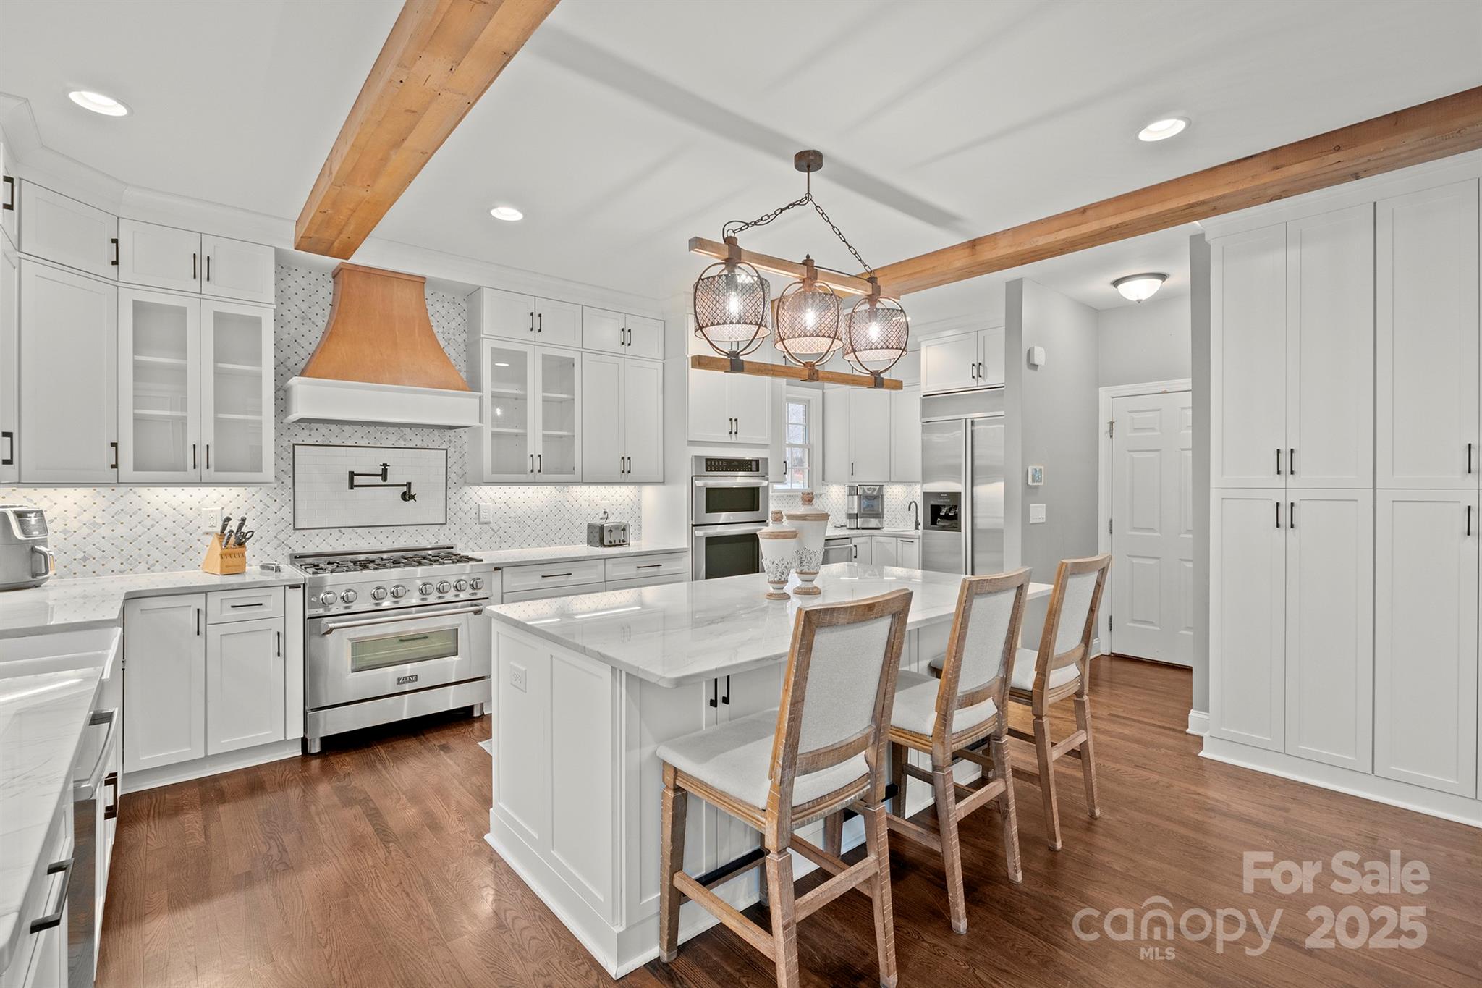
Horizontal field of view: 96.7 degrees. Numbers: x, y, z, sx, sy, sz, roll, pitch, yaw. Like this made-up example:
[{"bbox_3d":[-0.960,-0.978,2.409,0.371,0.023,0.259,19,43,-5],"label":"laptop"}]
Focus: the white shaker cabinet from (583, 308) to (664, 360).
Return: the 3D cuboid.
[{"bbox_3d":[-0.953,-1.174,4.957,0.693,0.308,0.330,-1,1,-41],"label":"white shaker cabinet"}]

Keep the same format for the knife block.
[{"bbox_3d":[-2.729,0.311,3.472,0.230,0.215,0.110,0,0,34],"label":"knife block"}]

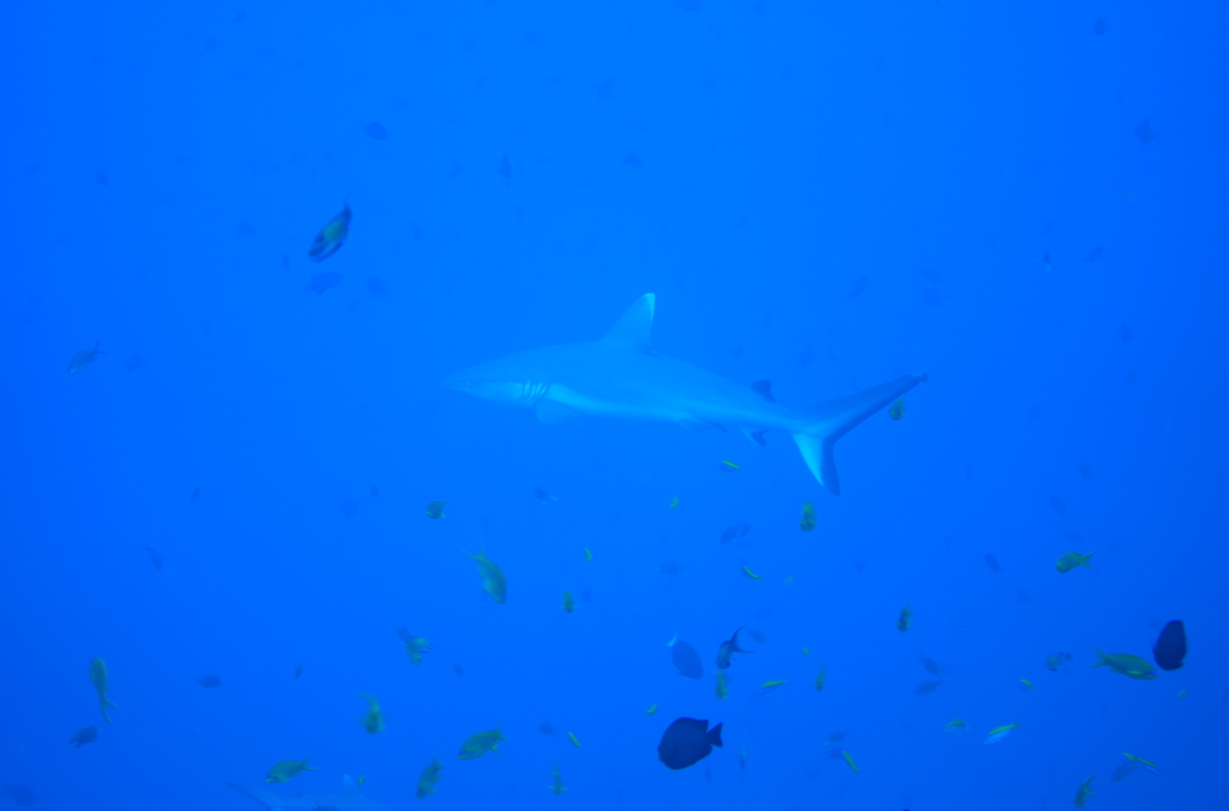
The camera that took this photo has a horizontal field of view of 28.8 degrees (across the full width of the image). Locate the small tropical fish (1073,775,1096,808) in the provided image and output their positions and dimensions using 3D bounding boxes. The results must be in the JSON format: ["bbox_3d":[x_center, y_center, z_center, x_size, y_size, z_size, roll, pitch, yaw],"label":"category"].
[{"bbox_3d":[0.924,0.759,4.700,0.020,0.035,0.090,10,48,31],"label":"small tropical fish"}]

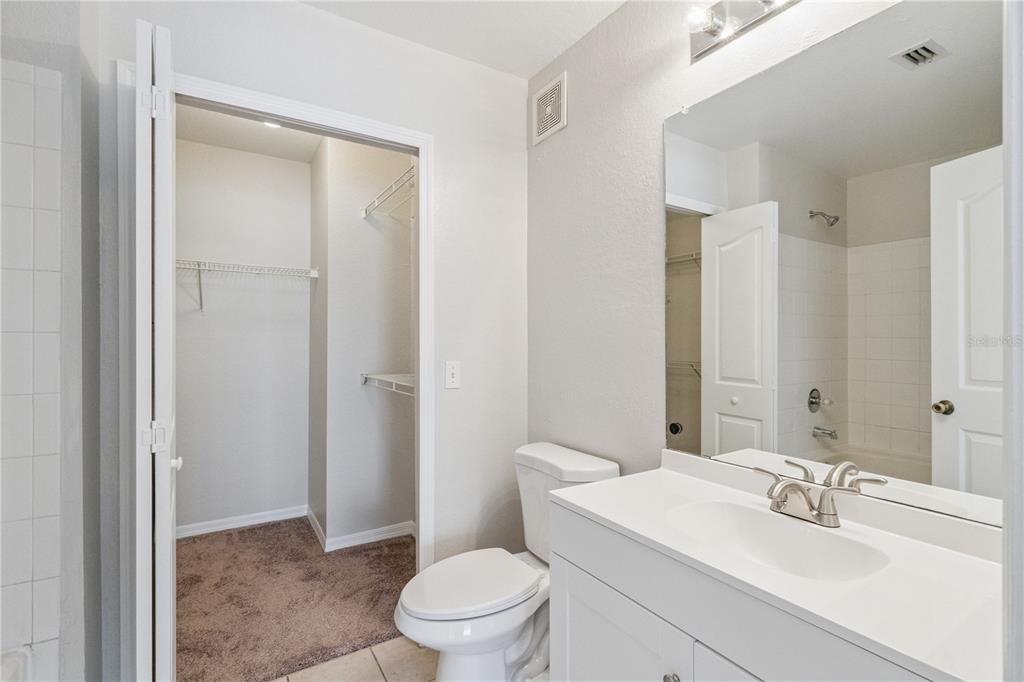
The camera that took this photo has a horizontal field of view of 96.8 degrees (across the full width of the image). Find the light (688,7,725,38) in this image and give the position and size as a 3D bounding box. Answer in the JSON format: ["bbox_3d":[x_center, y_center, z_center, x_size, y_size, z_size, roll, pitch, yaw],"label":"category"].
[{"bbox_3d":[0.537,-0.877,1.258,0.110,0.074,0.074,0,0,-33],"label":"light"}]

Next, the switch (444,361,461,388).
[{"bbox_3d":[-0.248,0.142,1.916,0.071,0.116,0.014,0,0,-31],"label":"switch"}]

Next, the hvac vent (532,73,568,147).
[{"bbox_3d":[0.164,-0.998,1.961,0.020,0.225,0.224,0,0,-33],"label":"hvac vent"}]

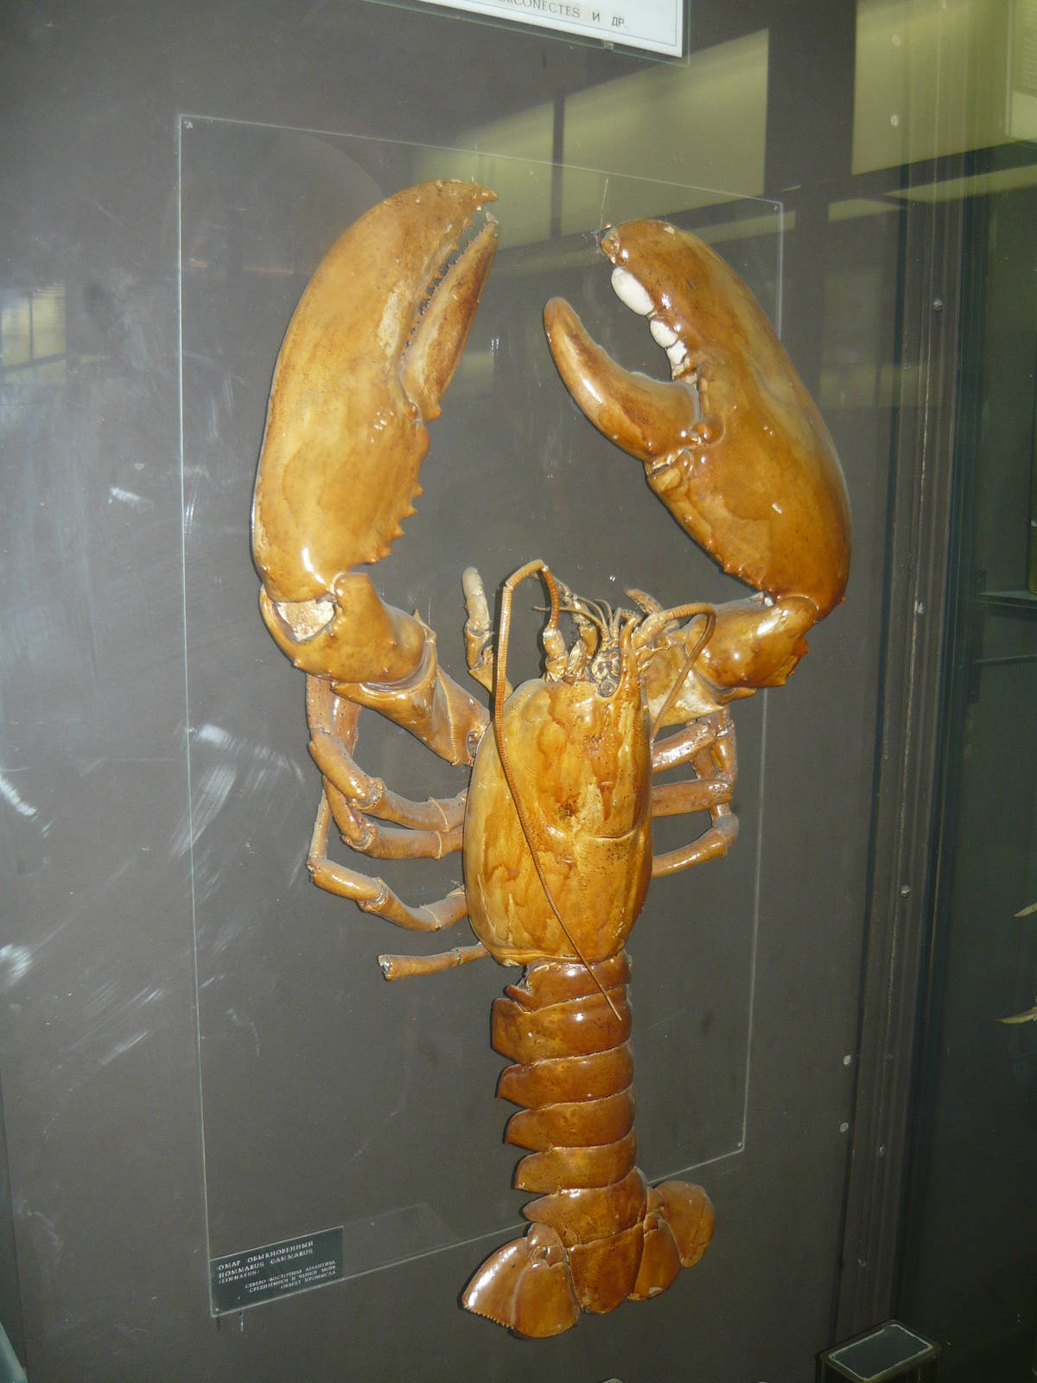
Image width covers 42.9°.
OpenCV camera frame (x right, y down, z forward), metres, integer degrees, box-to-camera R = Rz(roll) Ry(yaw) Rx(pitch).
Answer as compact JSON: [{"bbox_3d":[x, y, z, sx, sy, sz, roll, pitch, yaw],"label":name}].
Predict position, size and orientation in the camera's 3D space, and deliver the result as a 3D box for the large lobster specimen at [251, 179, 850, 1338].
[{"bbox_3d":[0.043,0.075,0.872,0.442,0.770,0.134,-4,10,-30],"label":"large lobster specimen"}]

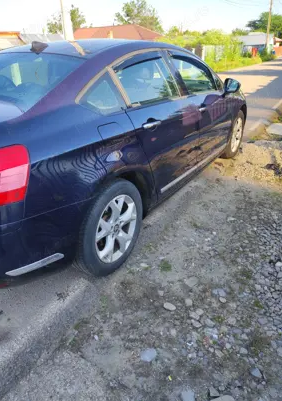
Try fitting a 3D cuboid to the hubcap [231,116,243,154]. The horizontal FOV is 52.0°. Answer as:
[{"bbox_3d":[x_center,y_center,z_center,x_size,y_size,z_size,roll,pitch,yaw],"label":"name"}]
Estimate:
[{"bbox_3d":[1.323,-0.917,4.053,0.120,0.460,0.460,15,31,29],"label":"hubcap"}]

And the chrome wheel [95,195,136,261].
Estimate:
[{"bbox_3d":[-0.179,0.181,1.941,0.090,0.460,0.460,15,31,29],"label":"chrome wheel"}]

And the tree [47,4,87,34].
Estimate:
[{"bbox_3d":[-8.008,-18.310,32.370,4.700,6.300,4.600,-6,27,-10],"label":"tree"}]

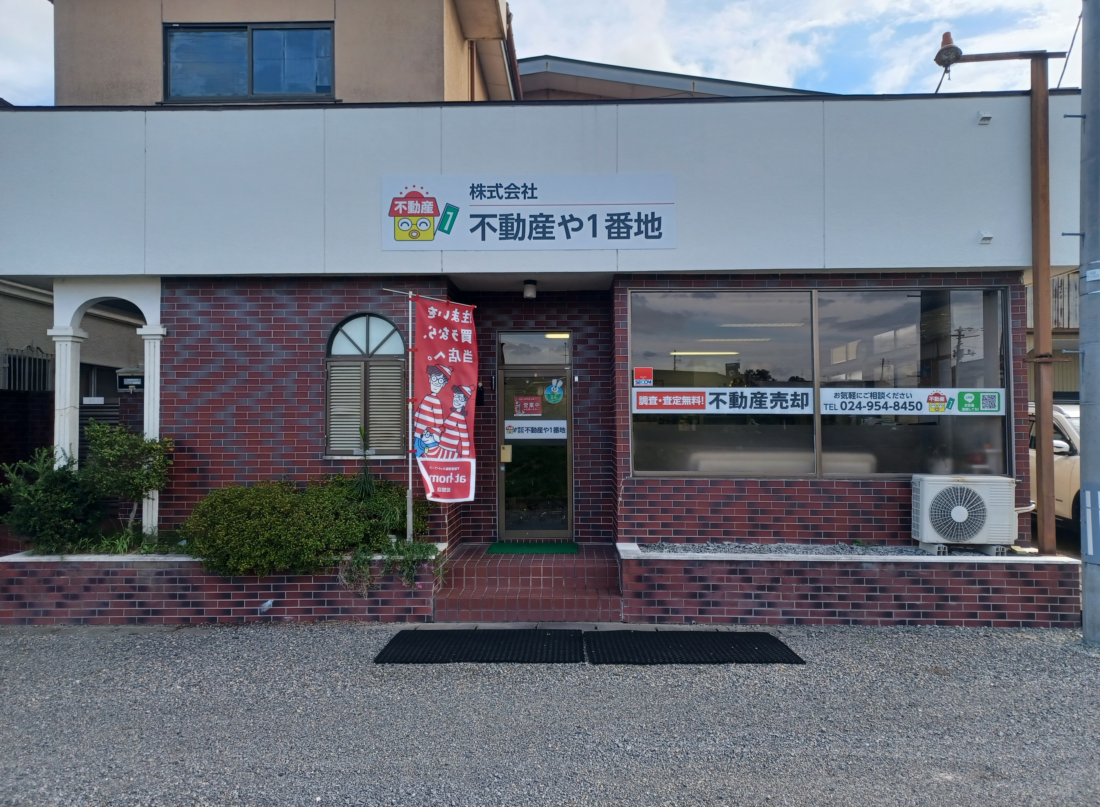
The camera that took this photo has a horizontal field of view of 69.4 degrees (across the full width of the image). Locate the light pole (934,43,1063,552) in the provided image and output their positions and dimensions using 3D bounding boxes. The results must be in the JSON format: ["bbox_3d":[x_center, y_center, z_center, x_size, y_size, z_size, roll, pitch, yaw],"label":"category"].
[{"bbox_3d":[4.028,-0.989,7.062,1.171,4.640,0.300,0,-1,1],"label":"light pole"}]

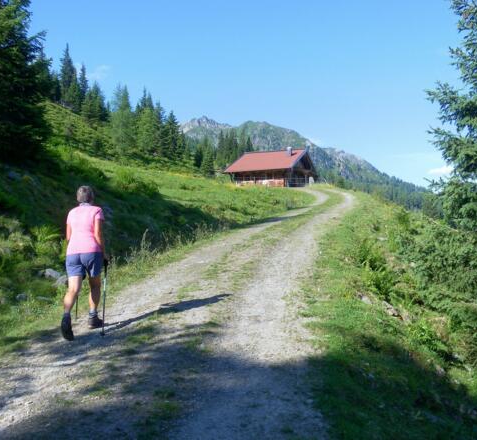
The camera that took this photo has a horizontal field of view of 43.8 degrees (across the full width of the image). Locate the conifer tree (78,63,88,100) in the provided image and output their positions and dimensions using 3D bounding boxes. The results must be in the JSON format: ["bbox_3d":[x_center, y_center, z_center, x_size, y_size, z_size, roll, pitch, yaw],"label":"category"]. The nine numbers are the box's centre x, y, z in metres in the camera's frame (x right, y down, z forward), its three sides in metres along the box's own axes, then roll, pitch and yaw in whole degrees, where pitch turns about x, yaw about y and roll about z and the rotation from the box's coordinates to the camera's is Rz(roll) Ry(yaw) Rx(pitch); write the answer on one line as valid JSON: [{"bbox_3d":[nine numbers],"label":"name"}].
[{"bbox_3d":[-25.763,-22.048,98.000,1.850,7.900,1.850,0,-2,0],"label":"conifer tree"}]

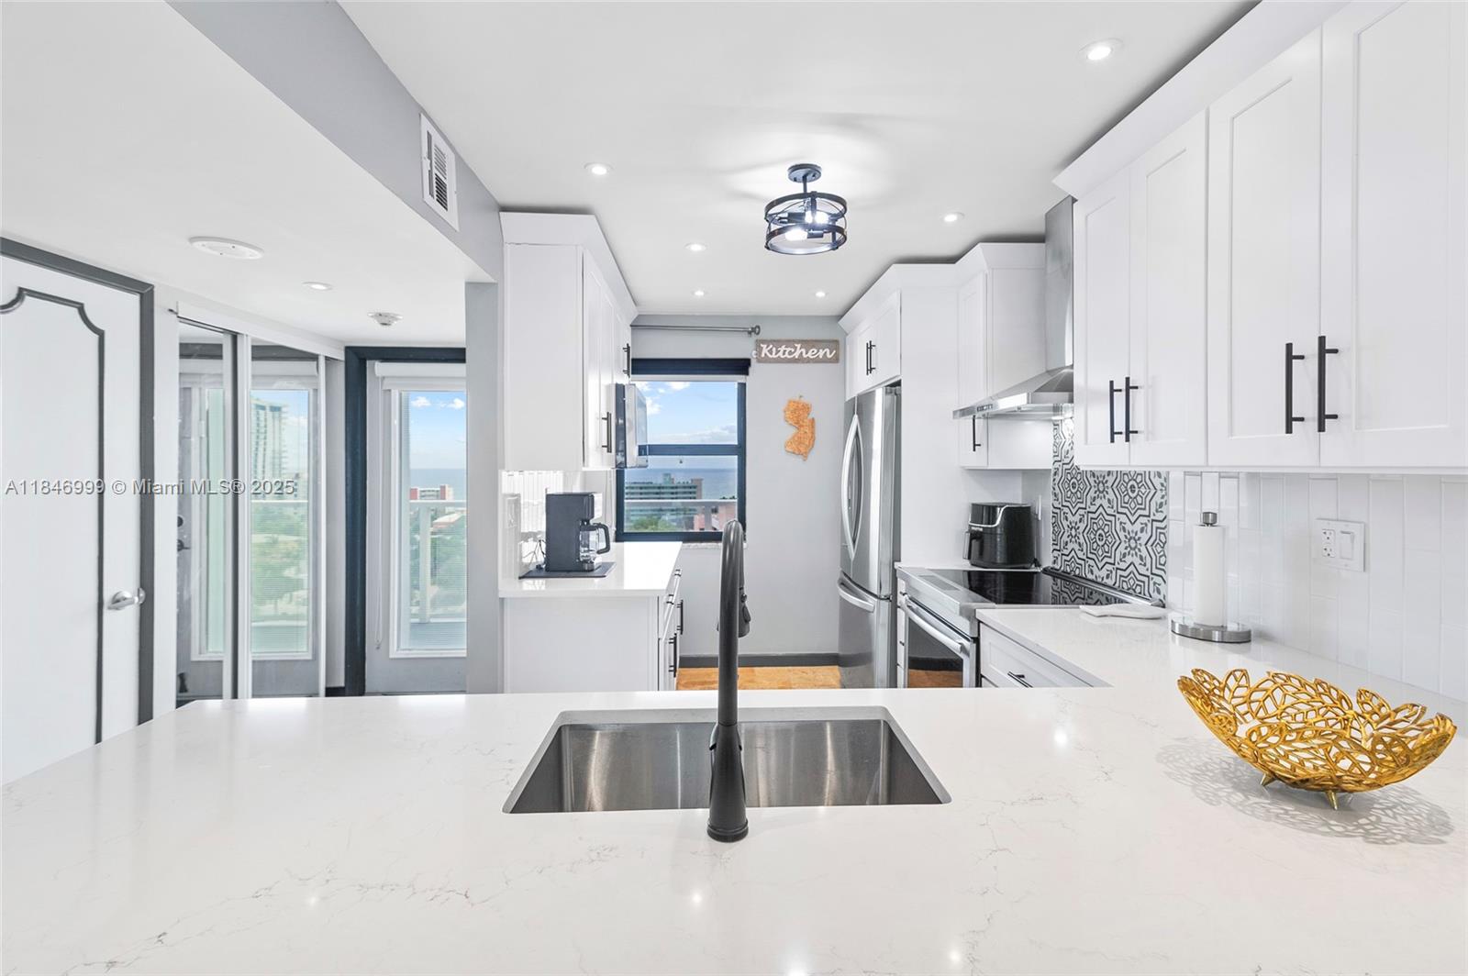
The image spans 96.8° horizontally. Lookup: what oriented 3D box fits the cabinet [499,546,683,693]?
[{"bbox_3d":[-0.612,0.823,3.265,0.650,0.914,1.510,0,1,-2],"label":"cabinet"}]

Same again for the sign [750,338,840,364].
[{"bbox_3d":[0.424,-0.911,4.358,0.568,0.155,0.022,0,2,-2],"label":"sign"}]

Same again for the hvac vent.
[{"bbox_3d":[-0.900,-0.957,2.000,0.020,0.247,0.270,0,1,-2],"label":"hvac vent"}]

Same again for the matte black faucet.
[{"bbox_3d":[-0.009,0.258,0.991,0.060,0.426,0.265,0,2,2],"label":"matte black faucet"}]

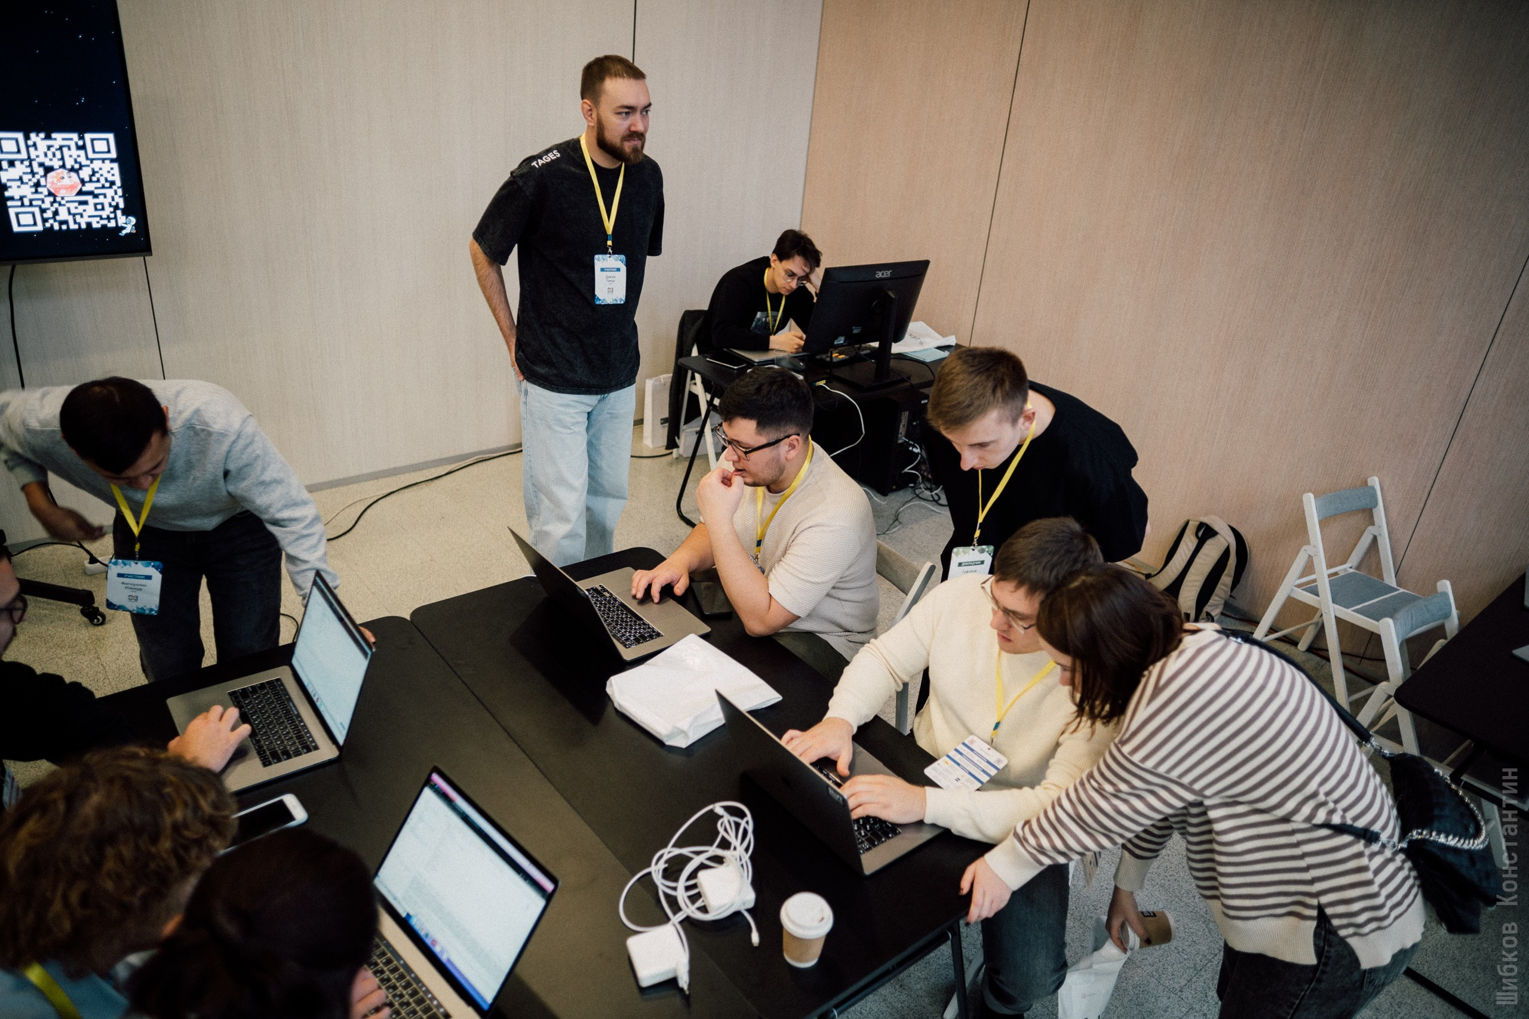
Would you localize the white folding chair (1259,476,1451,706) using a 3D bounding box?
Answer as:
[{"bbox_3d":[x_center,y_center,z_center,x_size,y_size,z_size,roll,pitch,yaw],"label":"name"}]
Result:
[{"bbox_3d":[2.135,0.343,3.598,0.435,0.780,0.480,-12,31,-32],"label":"white folding chair"}]

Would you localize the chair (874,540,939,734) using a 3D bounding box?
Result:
[{"bbox_3d":[0.136,0.463,2.968,0.480,0.770,0.440,-15,33,-37],"label":"chair"}]

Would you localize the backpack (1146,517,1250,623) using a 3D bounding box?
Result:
[{"bbox_3d":[1.766,0.257,4.088,0.200,0.450,0.310,0,24,-38],"label":"backpack"}]

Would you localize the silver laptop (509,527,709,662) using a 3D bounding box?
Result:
[{"bbox_3d":[-0.359,0.167,2.405,0.353,0.230,0.350,-15,33,-37],"label":"silver laptop"}]

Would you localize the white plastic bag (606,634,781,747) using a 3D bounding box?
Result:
[{"bbox_3d":[-0.162,0.381,2.212,0.315,0.050,0.305,-15,33,-37],"label":"white plastic bag"}]

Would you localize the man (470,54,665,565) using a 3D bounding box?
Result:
[{"bbox_3d":[-0.581,-0.354,3.179,0.530,1.925,0.350,-15,32,-35],"label":"man"}]

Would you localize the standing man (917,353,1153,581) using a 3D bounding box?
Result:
[{"bbox_3d":[0.585,0.254,2.690,0.520,1.470,0.700,22,30,30],"label":"standing man"}]

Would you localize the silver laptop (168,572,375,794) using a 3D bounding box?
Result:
[{"bbox_3d":[-0.992,0.337,2.030,0.324,0.233,0.349,-15,32,-35],"label":"silver laptop"}]

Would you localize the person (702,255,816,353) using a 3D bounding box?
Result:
[{"bbox_3d":[-0.022,-0.696,4.791,0.520,1.210,0.640,-14,32,-34],"label":"person"}]

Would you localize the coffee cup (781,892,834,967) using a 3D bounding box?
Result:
[{"bbox_3d":[0.065,0.667,1.610,0.084,0.094,0.084,5,25,-2],"label":"coffee cup"}]

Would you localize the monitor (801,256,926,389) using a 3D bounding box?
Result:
[{"bbox_3d":[0.469,-0.789,4.298,0.612,0.484,0.230,-15,33,-37],"label":"monitor"}]

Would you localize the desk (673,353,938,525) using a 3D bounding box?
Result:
[{"bbox_3d":[0.333,-0.333,4.728,1.439,0.730,0.692,-15,33,-37],"label":"desk"}]

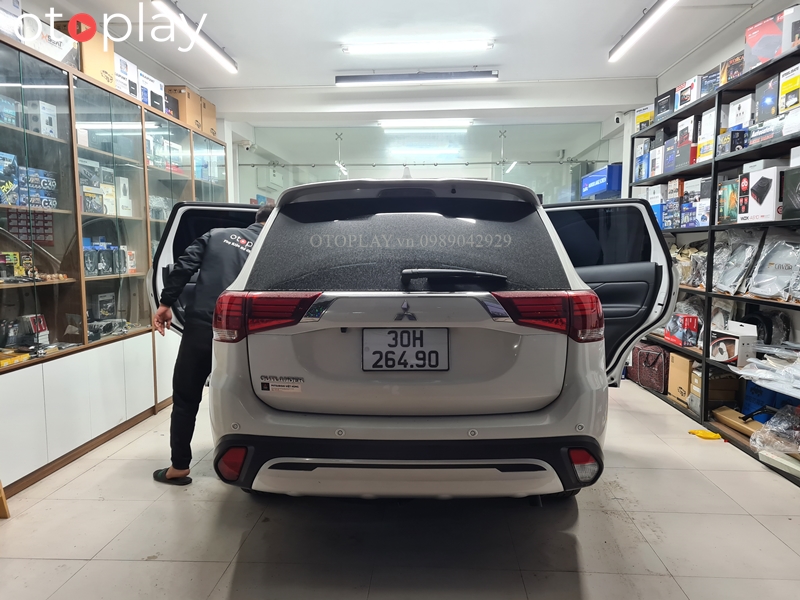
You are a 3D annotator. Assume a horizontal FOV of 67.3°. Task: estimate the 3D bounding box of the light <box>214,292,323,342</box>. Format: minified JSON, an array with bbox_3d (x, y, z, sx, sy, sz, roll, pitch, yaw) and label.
[{"bbox_3d":[-0.554,0.065,2.441,0.520,0.210,0.300,0,5,6],"label":"light"}]

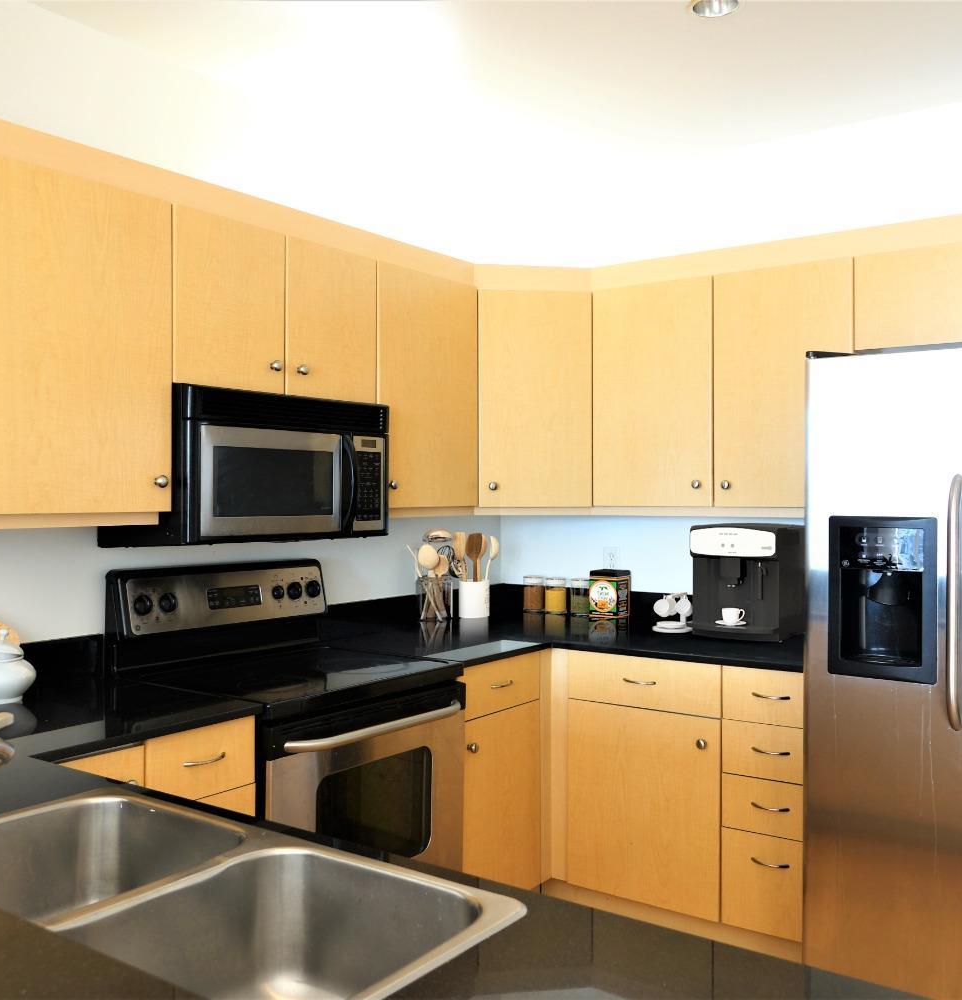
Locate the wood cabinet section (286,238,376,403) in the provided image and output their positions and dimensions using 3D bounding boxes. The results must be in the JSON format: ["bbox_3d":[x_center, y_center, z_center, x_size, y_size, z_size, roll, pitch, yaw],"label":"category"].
[{"bbox_3d":[-0.562,-0.518,3.049,0.318,0.444,0.381,0,0,36],"label":"wood cabinet section"}]

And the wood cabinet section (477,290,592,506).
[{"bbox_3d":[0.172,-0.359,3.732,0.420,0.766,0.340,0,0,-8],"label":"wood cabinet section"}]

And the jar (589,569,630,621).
[{"bbox_3d":[0.507,0.377,3.934,0.128,0.200,0.110,0,0,36],"label":"jar"}]

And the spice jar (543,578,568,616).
[{"bbox_3d":[0.305,0.401,4.075,0.083,0.150,0.083,0,0,0],"label":"spice jar"}]

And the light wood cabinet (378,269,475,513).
[{"bbox_3d":[-0.304,-0.357,3.441,0.340,0.771,0.532,0,0,36],"label":"light wood cabinet"}]

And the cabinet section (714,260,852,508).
[{"bbox_3d":[1.047,-0.356,3.317,0.453,0.766,0.313,0,0,36],"label":"cabinet section"}]

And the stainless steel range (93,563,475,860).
[{"bbox_3d":[-0.516,0.794,2.808,0.710,1.195,0.759,0,0,36],"label":"stainless steel range"}]

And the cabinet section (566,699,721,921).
[{"bbox_3d":[0.675,0.968,3.405,0.535,0.618,0.569,0,0,36],"label":"cabinet section"}]

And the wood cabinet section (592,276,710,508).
[{"bbox_3d":[0.679,-0.358,3.584,0.457,0.766,0.313,0,0,36],"label":"wood cabinet section"}]

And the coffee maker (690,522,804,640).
[{"bbox_3d":[0.941,0.284,3.562,0.325,0.390,0.290,0,0,36],"label":"coffee maker"}]

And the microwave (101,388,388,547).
[{"bbox_3d":[-0.656,-0.089,2.904,0.405,0.405,0.757,0,0,36],"label":"microwave"}]

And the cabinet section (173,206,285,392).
[{"bbox_3d":[-0.786,-0.516,2.741,0.318,0.444,0.380,0,0,36],"label":"cabinet section"}]

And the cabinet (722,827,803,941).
[{"bbox_3d":[1.021,1.139,3.188,0.290,0.292,0.587,0,0,36],"label":"cabinet"}]

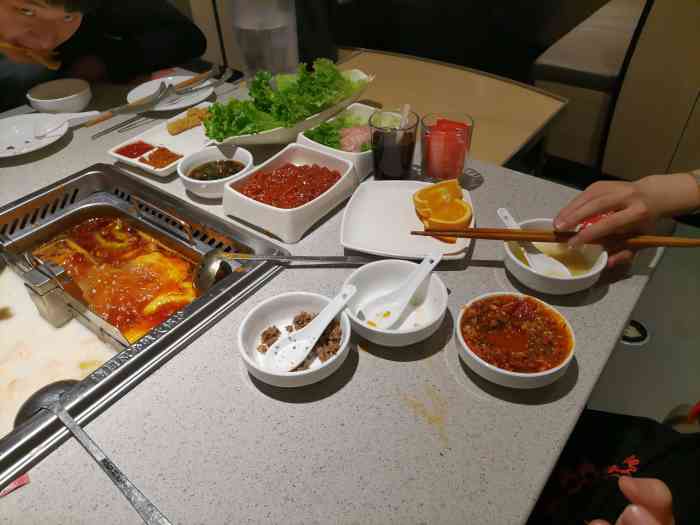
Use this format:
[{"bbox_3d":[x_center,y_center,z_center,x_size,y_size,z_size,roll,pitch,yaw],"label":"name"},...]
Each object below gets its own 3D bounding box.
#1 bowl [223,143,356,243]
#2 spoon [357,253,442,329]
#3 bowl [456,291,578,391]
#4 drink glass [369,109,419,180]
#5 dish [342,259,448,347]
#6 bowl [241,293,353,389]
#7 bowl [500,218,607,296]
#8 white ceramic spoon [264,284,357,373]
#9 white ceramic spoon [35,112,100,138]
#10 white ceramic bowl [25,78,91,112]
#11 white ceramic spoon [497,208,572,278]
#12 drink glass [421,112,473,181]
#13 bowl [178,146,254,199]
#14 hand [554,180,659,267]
[{"bbox_3d":[-0.085,-0.108,0.766,0.123,0.052,0.147,25,47,28],"label":"bowl"},{"bbox_3d":[0.064,0.036,0.629,0.124,0.041,0.043,-37,51,-25],"label":"spoon"},{"bbox_3d":[0.167,0.084,0.542,0.114,0.038,0.114,-1,40,1],"label":"bowl"},{"bbox_3d":[0.071,-0.180,0.851,0.077,0.102,0.077,-2,41,0],"label":"drink glass"},{"bbox_3d":[0.053,0.054,0.625,0.122,0.044,0.122,-1,41,1],"label":"dish"},{"bbox_3d":[-0.060,0.091,0.587,0.122,0.044,0.122,-1,41,1],"label":"bowl"},{"bbox_3d":[0.259,-0.002,0.679,0.122,0.044,0.122,-1,41,1],"label":"bowl"},{"bbox_3d":[-0.037,0.073,0.545,0.043,0.043,0.124,30,50,32],"label":"white ceramic spoon"},{"bbox_3d":[-0.544,-0.263,1.017,0.121,0.035,0.043,-16,43,-15],"label":"white ceramic spoon"},{"bbox_3d":[-0.579,-0.329,1.058,0.114,0.038,0.114,-1,40,1],"label":"white ceramic bowl"},{"bbox_3d":[0.218,-0.015,0.639,0.043,0.043,0.124,-20,44,-20],"label":"white ceramic spoon"},{"bbox_3d":[0.156,-0.179,0.847,0.080,0.101,0.080,-2,41,0],"label":"drink glass"},{"bbox_3d":[-0.204,-0.137,0.816,0.114,0.038,0.114,-2,40,0],"label":"bowl"},{"bbox_3d":[0.314,-0.048,0.645,0.125,0.075,0.080,-20,41,3],"label":"hand"}]

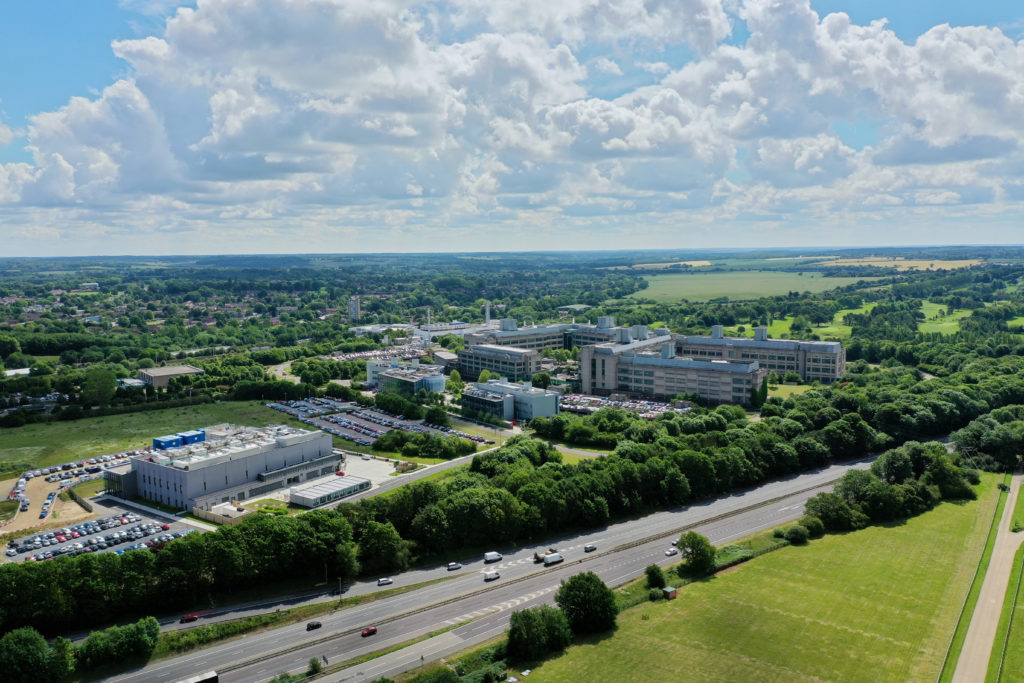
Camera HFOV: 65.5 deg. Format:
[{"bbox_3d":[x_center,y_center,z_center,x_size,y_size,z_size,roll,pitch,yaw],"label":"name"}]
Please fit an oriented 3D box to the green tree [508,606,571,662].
[{"bbox_3d":[6.980,72.850,203.200,16.470,11.540,14.000,-1,7,0],"label":"green tree"}]

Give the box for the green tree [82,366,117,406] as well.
[{"bbox_3d":[-260.630,26.800,501.740,20.500,22.000,20.000,-4,8,-28],"label":"green tree"}]

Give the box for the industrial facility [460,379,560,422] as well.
[{"bbox_3d":[-1.480,32.140,435.970,35.000,16.000,48.000,-6,9,-40],"label":"industrial facility"}]

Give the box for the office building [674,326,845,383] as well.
[{"bbox_3d":[170.740,9.870,550.350,108.730,30.000,26.000,3,8,30],"label":"office building"}]

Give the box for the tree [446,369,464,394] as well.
[{"bbox_3d":[-37.310,26.740,526.070,11.870,17.110,11.870,-1,7,0],"label":"tree"}]

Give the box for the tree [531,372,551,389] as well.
[{"bbox_3d":[19.820,27.090,539.900,13.900,11.890,13.900,-1,7,0],"label":"tree"}]

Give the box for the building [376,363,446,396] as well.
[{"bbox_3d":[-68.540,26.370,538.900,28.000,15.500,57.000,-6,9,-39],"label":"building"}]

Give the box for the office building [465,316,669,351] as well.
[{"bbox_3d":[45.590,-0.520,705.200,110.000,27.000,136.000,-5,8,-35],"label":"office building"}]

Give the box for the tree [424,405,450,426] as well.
[{"bbox_3d":[-40.850,41.250,439.830,13.760,10.800,13.760,-1,7,0],"label":"tree"}]

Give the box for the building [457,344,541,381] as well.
[{"bbox_3d":[-9.250,15.590,551.320,18.000,22.000,69.680,-7,9,-42],"label":"building"}]

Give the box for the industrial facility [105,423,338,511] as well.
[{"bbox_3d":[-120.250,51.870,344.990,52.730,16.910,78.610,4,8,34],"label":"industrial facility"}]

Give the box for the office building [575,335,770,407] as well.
[{"bbox_3d":[109.030,16.020,512.030,106.510,28.000,76.000,3,8,29],"label":"office building"}]

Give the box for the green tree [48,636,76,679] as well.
[{"bbox_3d":[-106.100,74.530,188.050,5.680,9.780,5.680,-1,7,0],"label":"green tree"}]

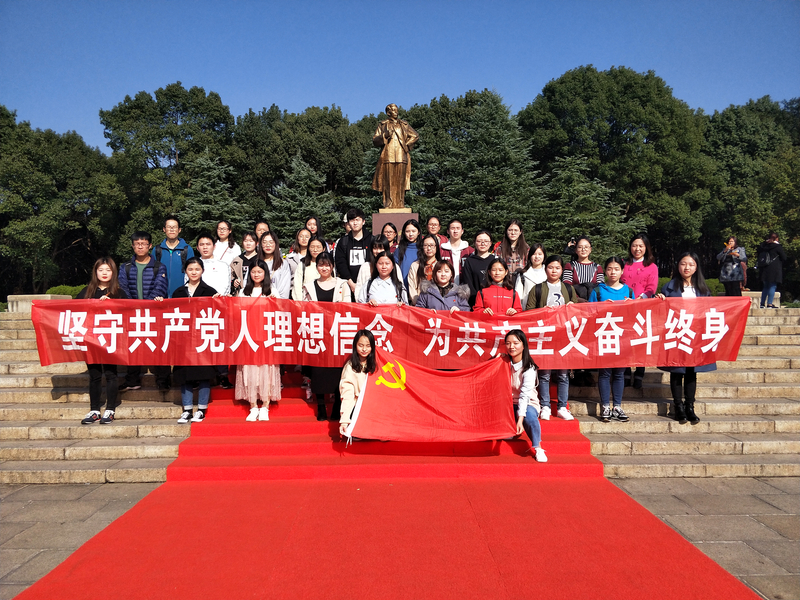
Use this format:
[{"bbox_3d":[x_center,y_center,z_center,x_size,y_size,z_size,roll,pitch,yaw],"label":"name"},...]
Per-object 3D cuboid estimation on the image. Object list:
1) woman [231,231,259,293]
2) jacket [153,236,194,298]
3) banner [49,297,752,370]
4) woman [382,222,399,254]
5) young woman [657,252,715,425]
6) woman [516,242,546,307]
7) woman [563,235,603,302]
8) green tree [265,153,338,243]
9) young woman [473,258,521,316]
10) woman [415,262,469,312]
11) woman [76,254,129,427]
[{"bbox_3d":[-1.836,-0.011,6.909,0.440,1.616,0.320,0,0,-1],"label":"woman"},{"bbox_3d":[-2.647,-0.369,6.755,0.520,0.700,0.320,0,0,-9],"label":"jacket"},{"bbox_3d":[-0.068,0.317,5.560,6.823,0.693,0.220,0,0,-1],"label":"banner"},{"bbox_3d":[-0.118,-0.105,7.200,0.460,1.650,0.320,0,-1,-1],"label":"woman"},{"bbox_3d":[2.844,0.362,5.736,0.490,1.667,0.340,0,0,-1],"label":"young woman"},{"bbox_3d":[1.490,0.168,6.400,0.460,1.600,0.320,0,-1,4],"label":"woman"},{"bbox_3d":[1.974,0.124,6.202,0.450,1.612,0.340,0,0,7],"label":"woman"},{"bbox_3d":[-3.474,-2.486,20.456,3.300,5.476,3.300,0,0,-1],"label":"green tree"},{"bbox_3d":[0.972,0.396,5.820,0.480,1.620,0.350,0,-1,2],"label":"young woman"},{"bbox_3d":[0.410,0.393,5.515,0.520,1.540,0.380,0,0,1],"label":"woman"},{"bbox_3d":[-2.984,0.406,5.777,0.460,1.641,0.340,0,0,-1],"label":"woman"}]

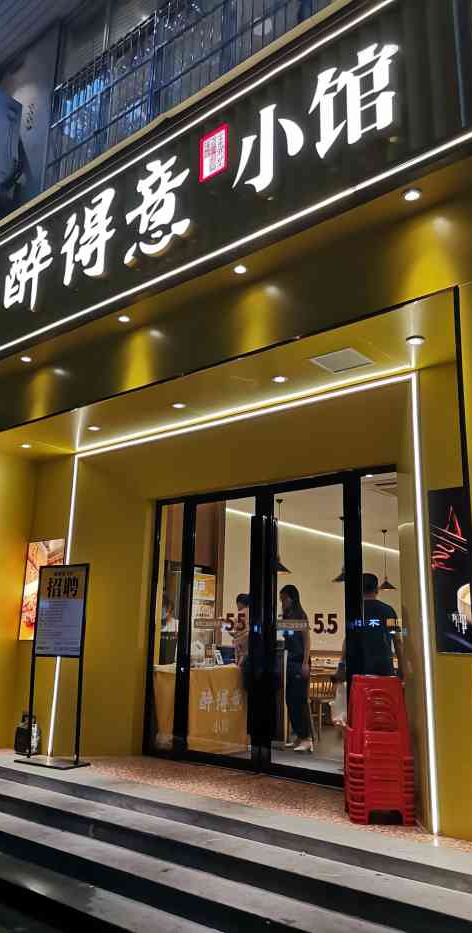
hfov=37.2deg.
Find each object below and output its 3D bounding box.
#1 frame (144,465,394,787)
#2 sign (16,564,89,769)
[{"bbox_3d":[0.218,1.341,6.038,2.717,2.434,0.111,-10,-19,39],"label":"frame"},{"bbox_3d":[-1.552,1.719,6.197,0.626,1.682,0.323,-7,-17,31],"label":"sign"}]

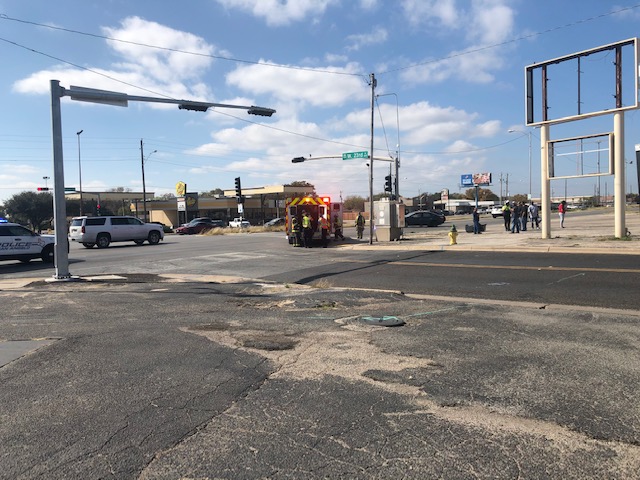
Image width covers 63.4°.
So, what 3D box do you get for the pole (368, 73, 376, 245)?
[{"bbox_3d":[2.581,-4.000,25.500,0.360,8.500,0.340,0,2,31],"label":"pole"}]

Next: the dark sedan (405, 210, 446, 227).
[{"bbox_3d":[8.400,-1.800,45.000,4.850,1.460,1.840,-2,2,-23],"label":"dark sedan"}]

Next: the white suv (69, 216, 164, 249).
[{"bbox_3d":[-12.600,-0.500,32.500,2.050,1.890,5.650,1,3,42],"label":"white suv"}]

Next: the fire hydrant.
[{"bbox_3d":[6.112,-0.243,23.700,0.450,0.900,0.420,0,2,27],"label":"fire hydrant"}]

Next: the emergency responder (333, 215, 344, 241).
[{"bbox_3d":[1.242,-0.813,34.200,0.750,1.740,0.550,-2,2,-13],"label":"emergency responder"}]

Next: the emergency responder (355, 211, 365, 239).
[{"bbox_3d":[2.686,-0.959,35.200,0.680,1.800,0.450,-1,2,9],"label":"emergency responder"}]

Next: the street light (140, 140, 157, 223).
[{"bbox_3d":[-17.896,-5.527,54.500,1.900,10.100,0.500,0,2,31],"label":"street light"}]

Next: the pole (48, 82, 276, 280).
[{"bbox_3d":[-4.900,-2.050,18.100,8.100,6.050,0.600,-3,3,-40],"label":"pole"}]

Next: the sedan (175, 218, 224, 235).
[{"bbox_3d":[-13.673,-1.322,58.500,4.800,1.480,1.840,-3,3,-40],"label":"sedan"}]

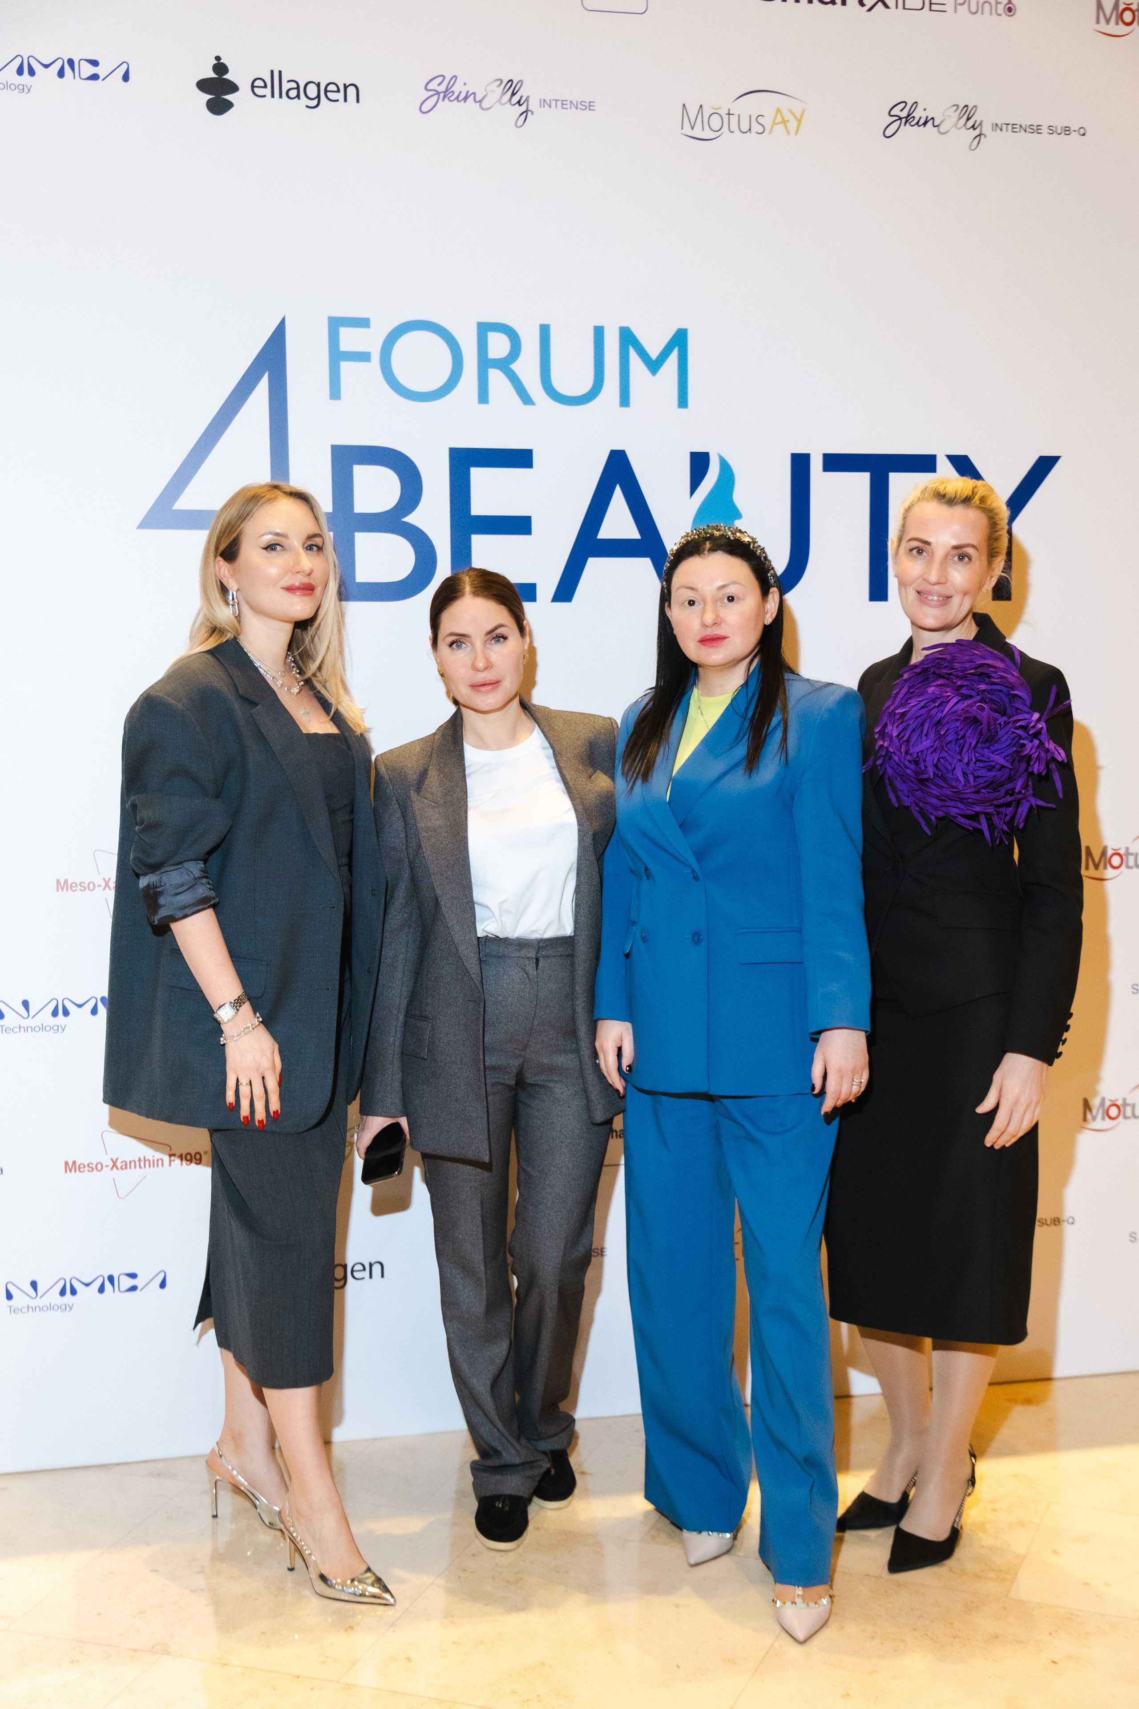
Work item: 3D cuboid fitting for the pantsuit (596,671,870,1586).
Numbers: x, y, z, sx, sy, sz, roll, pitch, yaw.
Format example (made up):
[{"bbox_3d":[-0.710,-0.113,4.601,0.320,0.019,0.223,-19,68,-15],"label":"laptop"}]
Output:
[{"bbox_3d":[0.263,0.439,3.127,0.470,1.470,0.380,1,5,22],"label":"pantsuit"}]

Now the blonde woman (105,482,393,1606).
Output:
[{"bbox_3d":[-0.517,0.297,3.255,0.510,1.790,0.480,-5,6,-40],"label":"blonde woman"}]

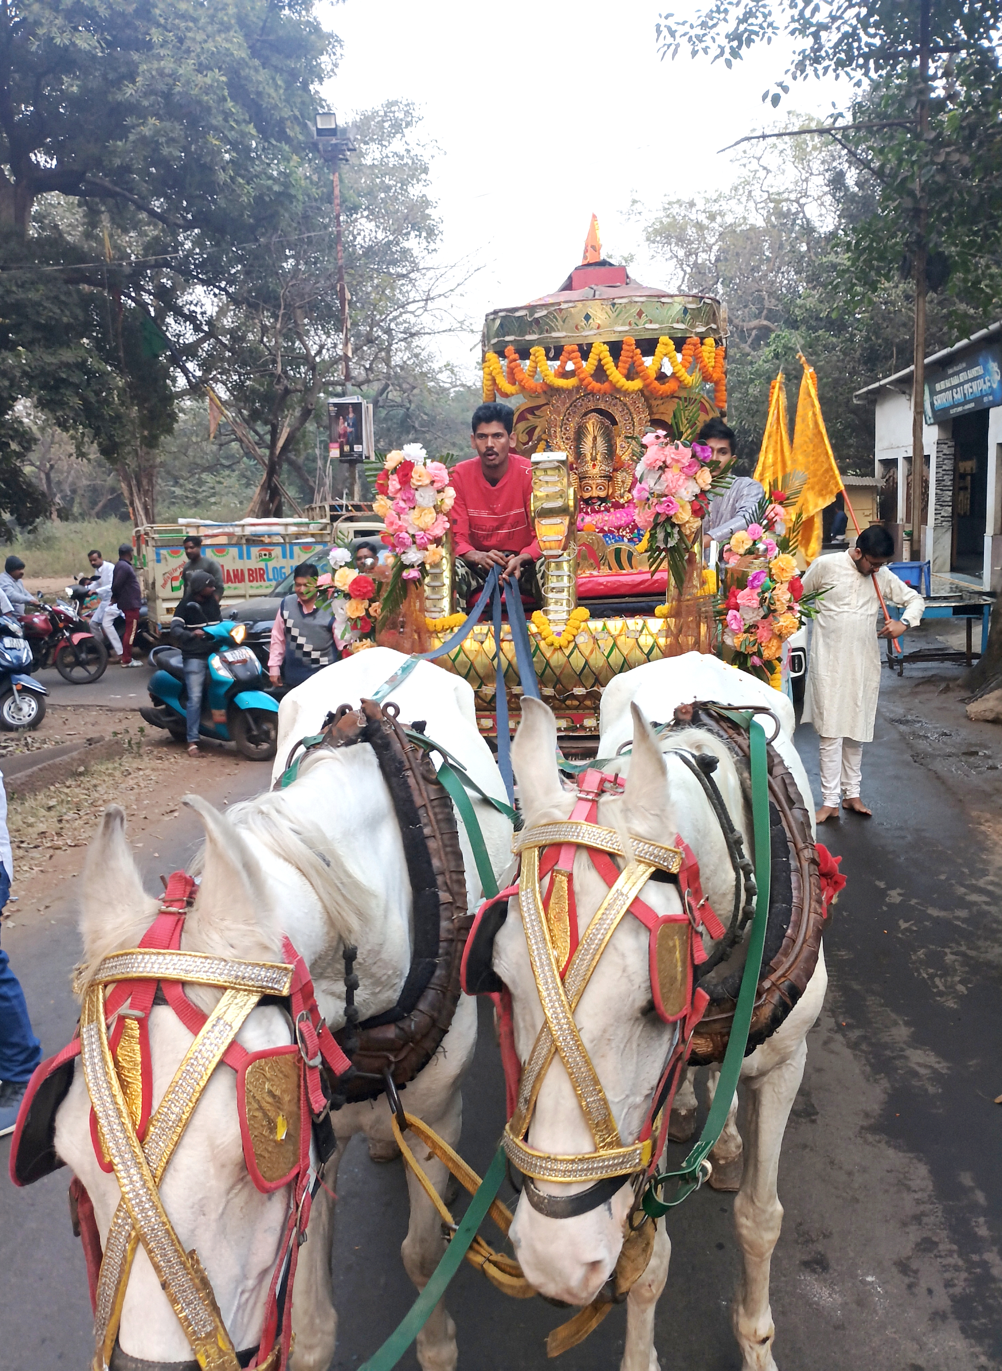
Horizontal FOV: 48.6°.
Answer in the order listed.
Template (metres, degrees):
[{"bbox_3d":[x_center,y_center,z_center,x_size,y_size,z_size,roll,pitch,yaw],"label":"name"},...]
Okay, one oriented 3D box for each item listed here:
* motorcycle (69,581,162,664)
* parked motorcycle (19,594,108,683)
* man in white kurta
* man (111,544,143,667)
[{"bbox_3d":[-5.517,-0.891,15.405,0.680,1.150,1.760,7,13,41],"label":"motorcycle"},{"bbox_3d":[-5.880,-0.568,13.700,1.950,1.100,0.720,-2,7,-4],"label":"parked motorcycle"},{"bbox_3d":[2.103,-0.072,6.480,0.640,1.660,0.400,-3,10,-5],"label":"man in white kurta"},{"bbox_3d":[-5.056,-1.070,15.000,0.420,1.660,0.500,-8,12,-34],"label":"man"}]

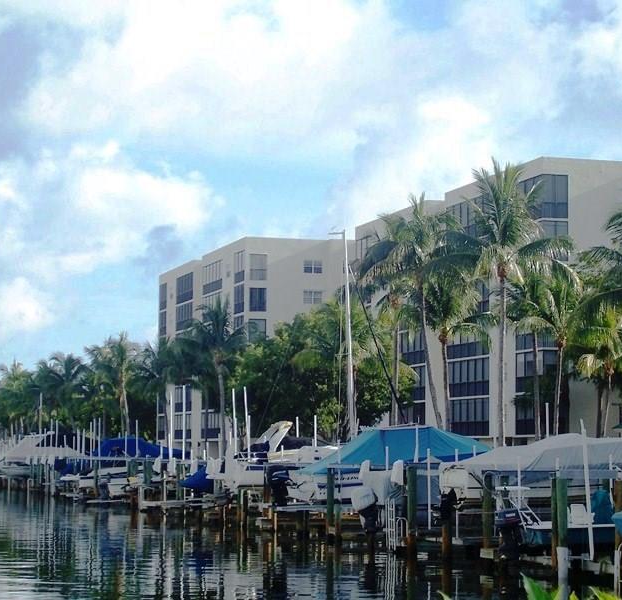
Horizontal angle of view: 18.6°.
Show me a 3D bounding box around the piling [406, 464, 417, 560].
[{"bbox_3d":[3.186,6.672,59.664,0.290,2.850,0.290,1,-5,-16],"label":"piling"}]

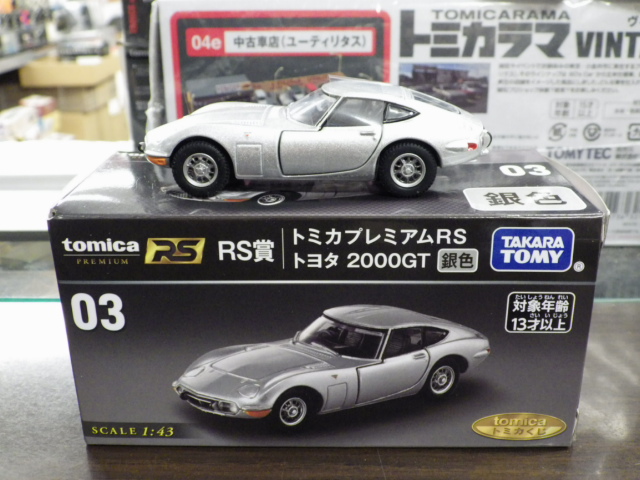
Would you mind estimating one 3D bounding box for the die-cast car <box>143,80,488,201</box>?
[{"bbox_3d":[-0.001,-0.030,0.211,0.097,0.027,0.037,0,22,0],"label":"die-cast car"}]

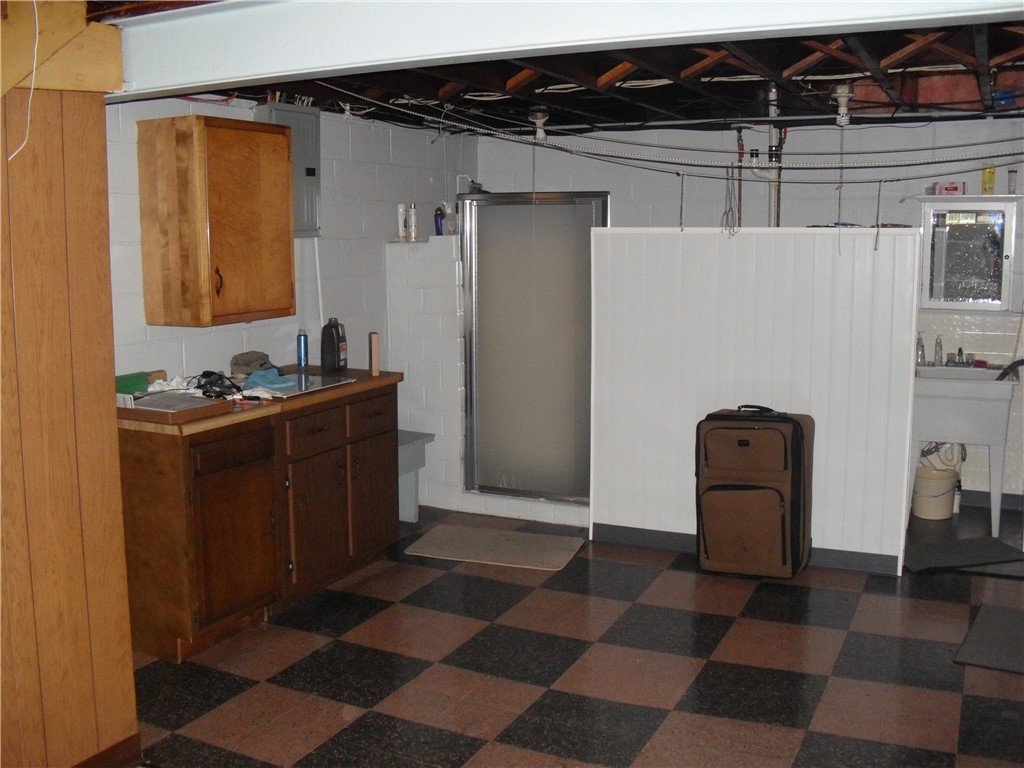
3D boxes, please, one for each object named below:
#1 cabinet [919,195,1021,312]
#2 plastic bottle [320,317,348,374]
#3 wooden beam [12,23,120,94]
[{"bbox_3d":[2.464,-0.706,5.739,0.530,0.630,0.140,4,10,25],"label":"cabinet"},{"bbox_3d":[-0.873,-0.197,5.255,0.090,0.265,0.120,5,10,31],"label":"plastic bottle"},{"bbox_3d":[-1.196,-0.869,2.829,0.070,0.200,0.380,4,10,25],"label":"wooden beam"}]

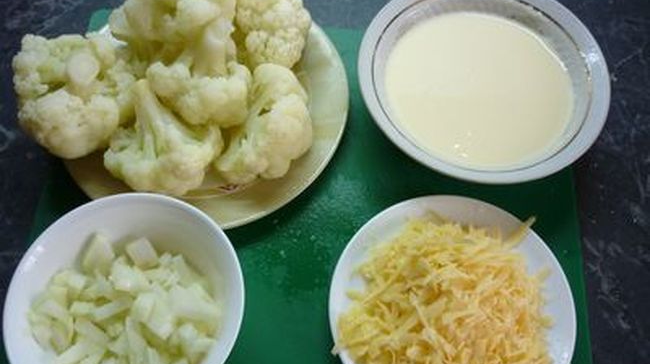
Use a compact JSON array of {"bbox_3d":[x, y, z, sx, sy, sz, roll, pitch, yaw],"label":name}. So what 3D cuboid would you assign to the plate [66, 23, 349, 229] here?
[{"bbox_3d":[-0.098,-0.063,0.515,0.236,0.026,0.236,0,65,-1],"label":"plate"}]

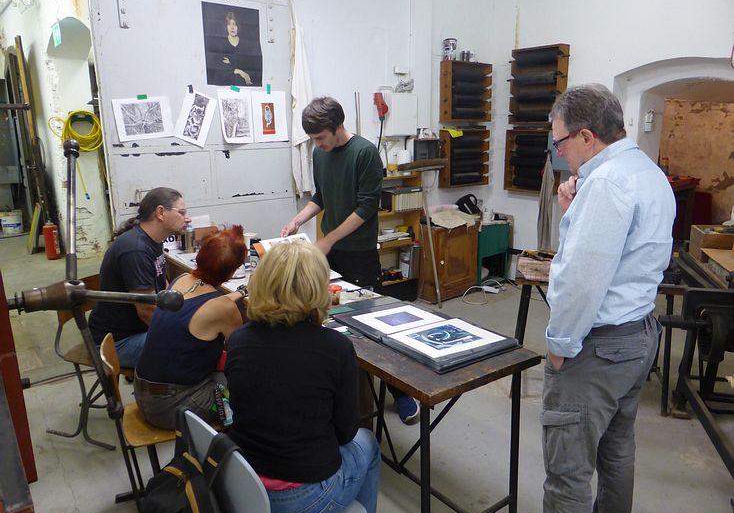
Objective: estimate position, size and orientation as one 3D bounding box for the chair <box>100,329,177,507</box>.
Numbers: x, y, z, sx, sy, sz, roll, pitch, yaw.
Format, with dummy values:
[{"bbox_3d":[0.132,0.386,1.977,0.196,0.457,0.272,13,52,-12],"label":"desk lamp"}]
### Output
[{"bbox_3d":[-0.746,0.662,2.116,0.490,0.810,0.400,-8,15,-28],"label":"chair"}]

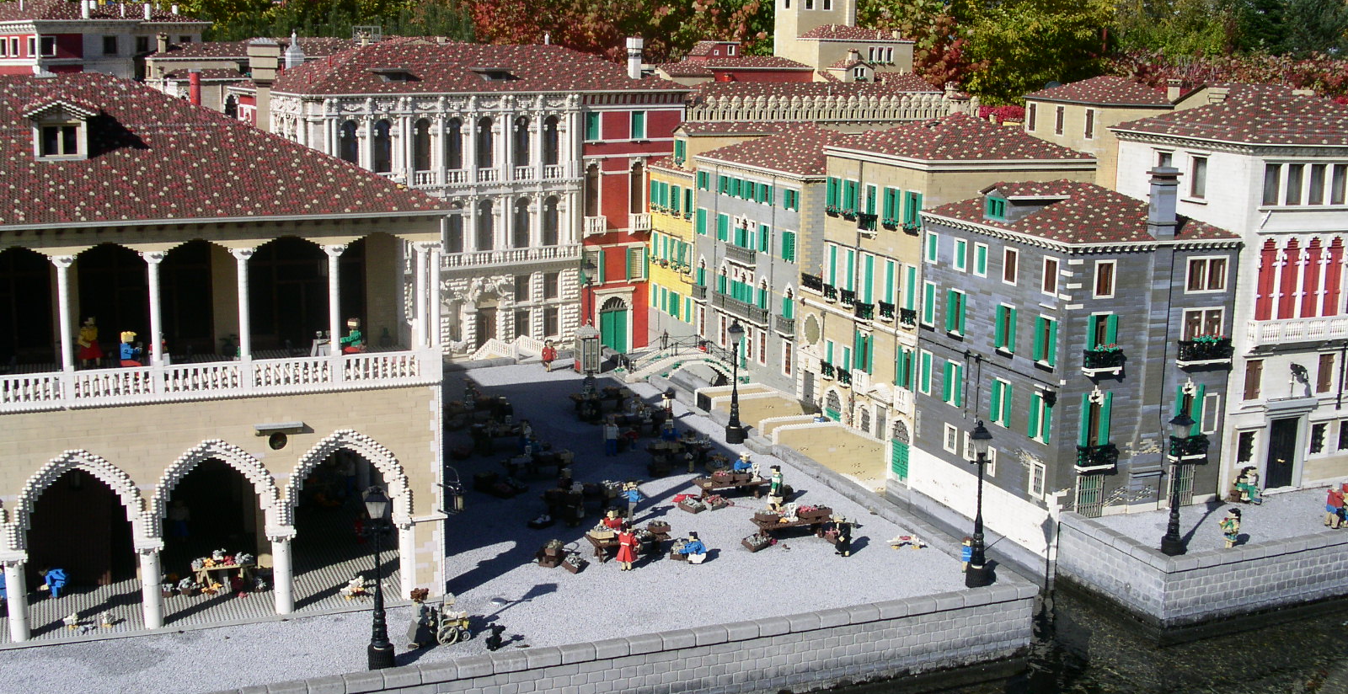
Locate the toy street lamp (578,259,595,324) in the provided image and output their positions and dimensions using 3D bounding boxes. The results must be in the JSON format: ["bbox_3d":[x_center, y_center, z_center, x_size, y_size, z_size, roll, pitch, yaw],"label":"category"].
[{"bbox_3d":[-0.297,-0.134,5.010,0.047,0.322,0.047,-3,11,-19],"label":"toy street lamp"}]

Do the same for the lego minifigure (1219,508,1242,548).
[{"bbox_3d":[1.162,0.376,3.083,0.036,0.085,0.034,-5,12,-28],"label":"lego minifigure"}]

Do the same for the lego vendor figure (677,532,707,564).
[{"bbox_3d":[0.038,0.399,2.948,0.052,0.057,0.036,-2,11,-16],"label":"lego vendor figure"}]

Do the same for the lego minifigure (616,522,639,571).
[{"bbox_3d":[-0.092,0.389,2.891,0.038,0.093,0.033,6,12,24],"label":"lego minifigure"}]

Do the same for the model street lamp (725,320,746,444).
[{"bbox_3d":[0.165,0.089,3.881,0.047,0.327,0.047,-3,11,-19],"label":"model street lamp"}]

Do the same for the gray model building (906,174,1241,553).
[{"bbox_3d":[0.954,-0.017,3.580,0.465,0.865,0.700,-3,11,-20],"label":"gray model building"}]

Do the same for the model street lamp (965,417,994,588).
[{"bbox_3d":[0.590,0.298,2.823,0.047,0.323,0.047,-3,11,-19],"label":"model street lamp"}]

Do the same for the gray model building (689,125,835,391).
[{"bbox_3d":[0.466,-0.342,5.059,0.500,0.842,0.990,-3,11,-19],"label":"gray model building"}]

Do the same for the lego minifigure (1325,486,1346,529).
[{"bbox_3d":[1.447,0.350,3.234,0.031,0.090,0.033,-3,11,-20],"label":"lego minifigure"}]

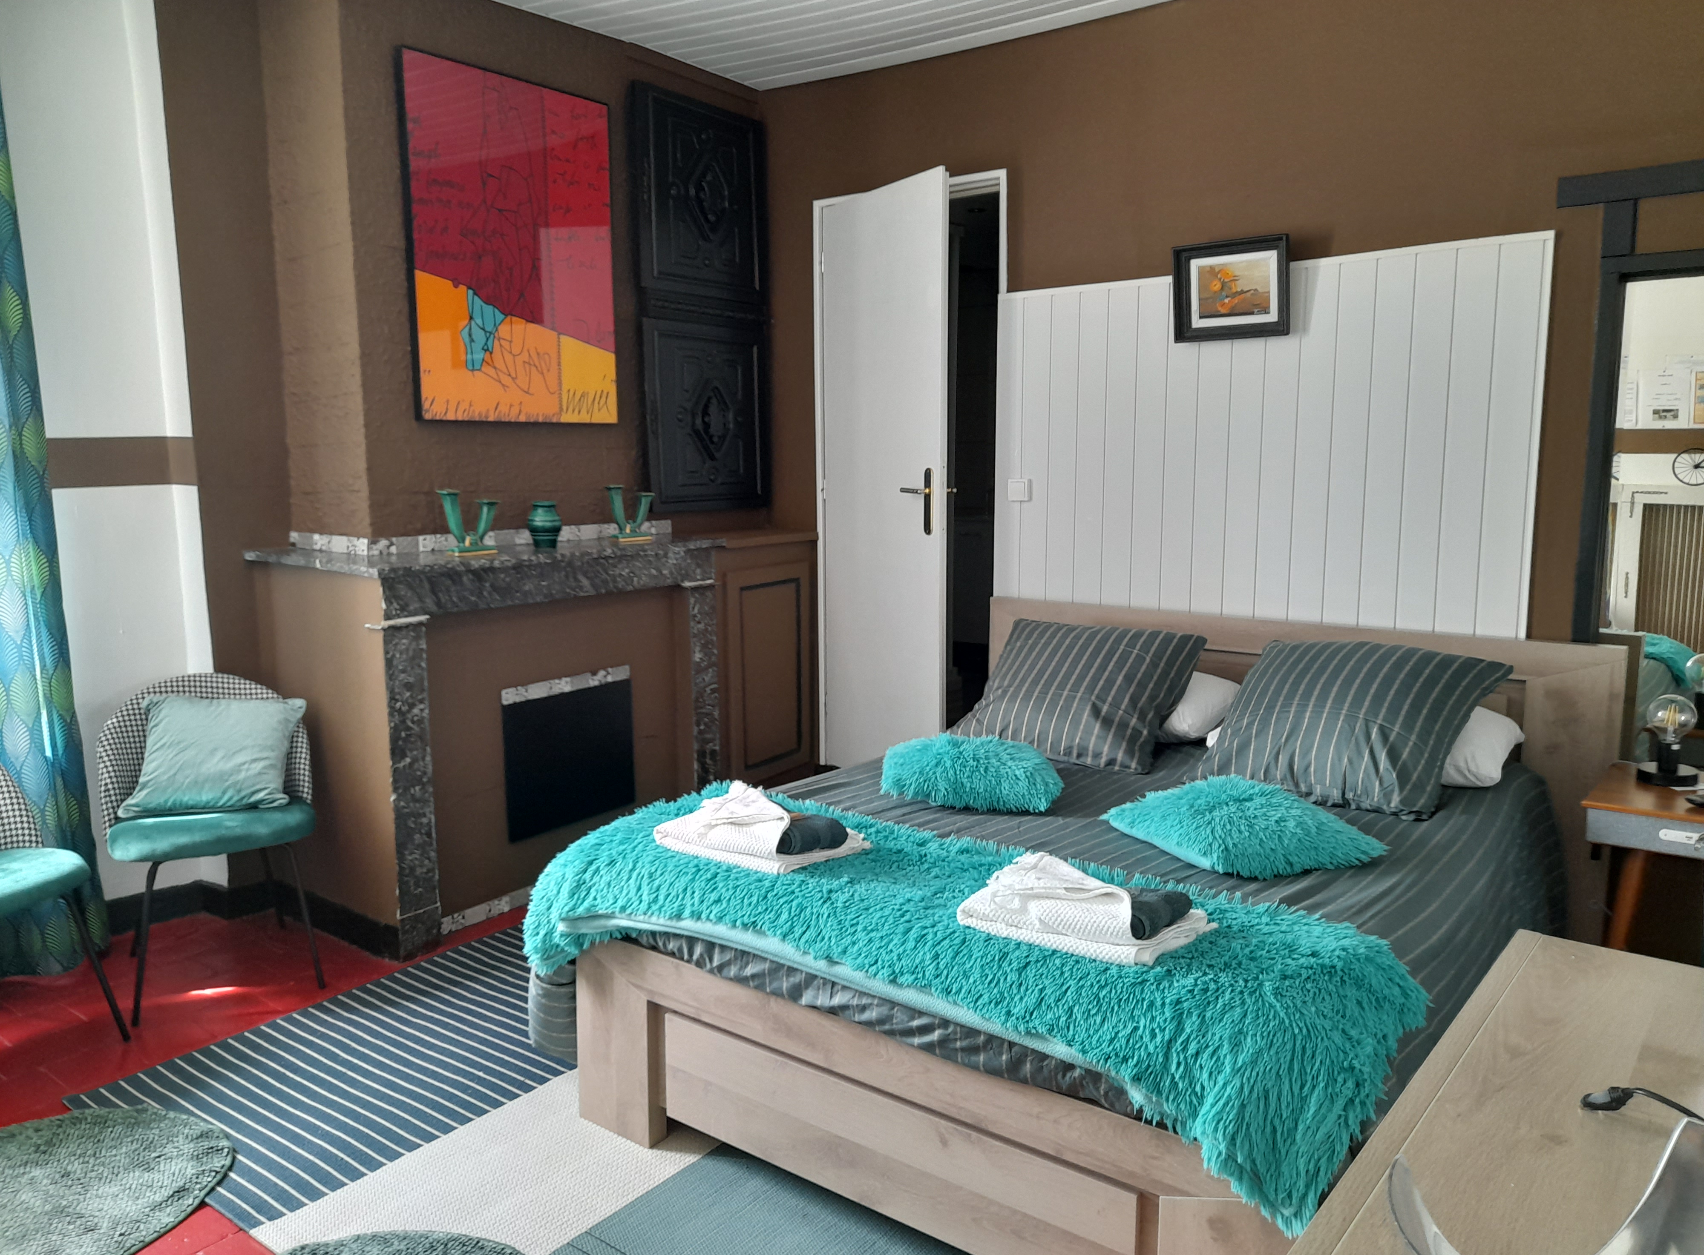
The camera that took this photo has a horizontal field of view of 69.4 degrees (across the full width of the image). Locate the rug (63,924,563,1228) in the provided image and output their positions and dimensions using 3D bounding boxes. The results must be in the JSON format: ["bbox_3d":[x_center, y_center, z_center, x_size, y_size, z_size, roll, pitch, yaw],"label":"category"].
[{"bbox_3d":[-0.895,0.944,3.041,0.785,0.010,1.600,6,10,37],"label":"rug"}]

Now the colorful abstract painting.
[{"bbox_3d":[-1.024,-1.147,3.775,0.032,1.020,0.755,6,10,37],"label":"colorful abstract painting"}]

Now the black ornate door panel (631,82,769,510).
[{"bbox_3d":[-0.525,-1.133,4.426,0.050,1.410,0.630,6,10,37],"label":"black ornate door panel"}]

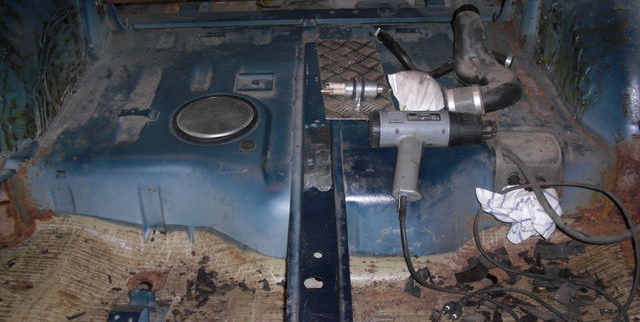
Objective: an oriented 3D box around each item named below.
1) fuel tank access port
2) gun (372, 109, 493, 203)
[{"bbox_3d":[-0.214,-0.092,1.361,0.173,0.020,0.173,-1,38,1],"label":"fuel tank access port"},{"bbox_3d":[0.210,-0.011,1.224,0.238,0.070,0.182,0,58,2],"label":"gun"}]

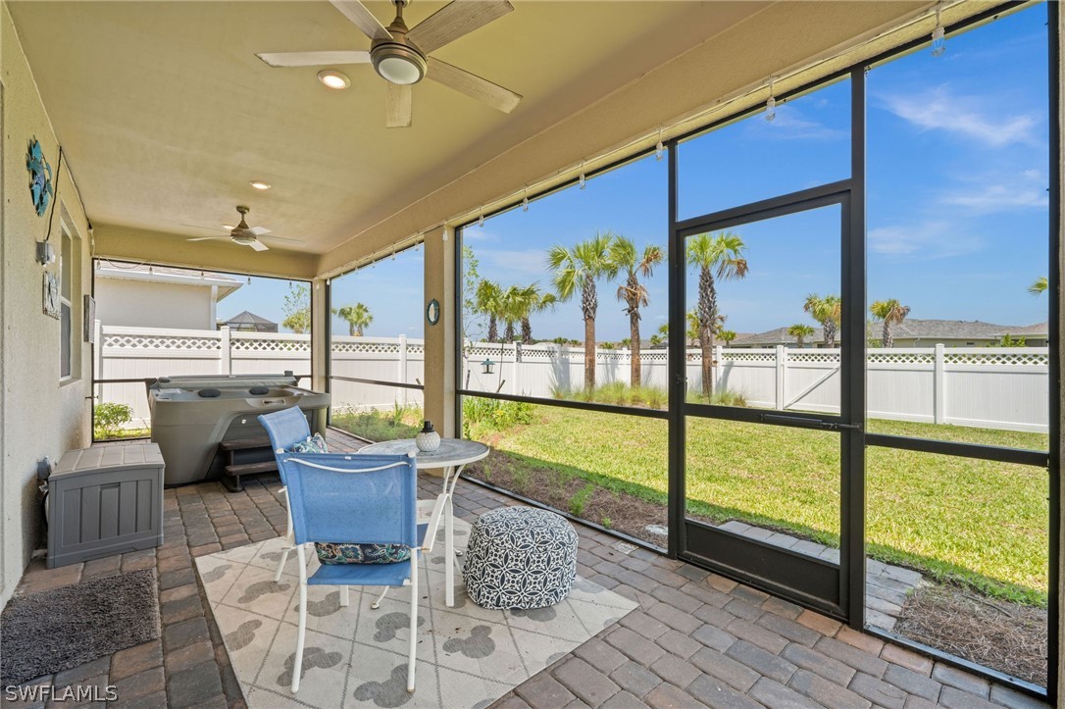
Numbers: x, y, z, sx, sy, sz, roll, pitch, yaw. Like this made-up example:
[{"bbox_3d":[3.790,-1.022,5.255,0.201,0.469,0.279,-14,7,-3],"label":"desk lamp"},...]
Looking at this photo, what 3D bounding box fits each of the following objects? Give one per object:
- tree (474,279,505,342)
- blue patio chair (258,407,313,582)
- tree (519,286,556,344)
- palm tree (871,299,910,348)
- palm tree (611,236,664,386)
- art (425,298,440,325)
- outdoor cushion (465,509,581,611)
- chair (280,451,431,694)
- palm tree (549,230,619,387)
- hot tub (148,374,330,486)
[{"bbox_3d":[-2.020,-0.949,21.000,1.500,5.159,1.500,0,0,0],"label":"tree"},{"bbox_3d":[-1.200,0.800,2.720,0.700,0.920,0.560,0,0,-3],"label":"blue patio chair"},{"bbox_3d":[0.209,-0.833,21.000,1.650,4.926,1.650,0,0,0],"label":"tree"},{"bbox_3d":[17.681,-0.500,22.002,2.100,4.545,2.100,0,0,39],"label":"palm tree"},{"bbox_3d":[3.579,-1.218,15.200,1.850,5.696,1.850,0,0,0],"label":"palm tree"},{"bbox_3d":[-1.075,-0.457,4.807,0.040,0.300,0.290,0,0,-41],"label":"art"},{"bbox_3d":[-0.065,1.080,2.480,0.630,0.360,0.630,0,0,0],"label":"outdoor cushion"},{"bbox_3d":[-0.700,0.827,1.962,0.590,0.930,0.680,0,0,0],"label":"chair"},{"bbox_3d":[1.822,-1.312,15.404,2.500,5.887,2.500,0,0,7],"label":"palm tree"},{"bbox_3d":[-3.596,0.803,5.454,1.670,1.000,1.980,0,0,-41],"label":"hot tub"}]

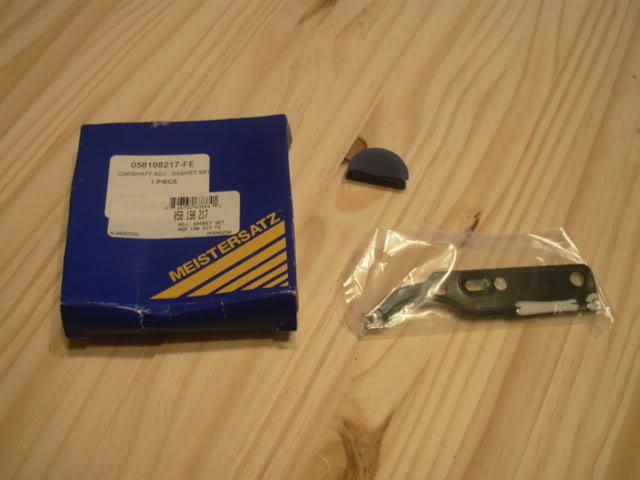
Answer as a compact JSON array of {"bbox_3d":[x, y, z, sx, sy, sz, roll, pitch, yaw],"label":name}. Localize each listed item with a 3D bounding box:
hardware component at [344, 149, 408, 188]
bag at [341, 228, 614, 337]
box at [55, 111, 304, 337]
[{"bbox_3d":[0.034,-0.042,0.401,0.034,0.010,0.019,10,58,3],"label":"hardware component"},{"bbox_3d":[0.080,0.018,0.366,0.137,0.013,0.063,-2,59,-5],"label":"bag"},{"bbox_3d":[-0.071,-0.010,0.363,0.110,0.029,0.110,-3,59,-5],"label":"box"}]

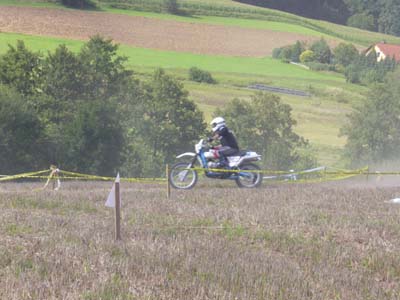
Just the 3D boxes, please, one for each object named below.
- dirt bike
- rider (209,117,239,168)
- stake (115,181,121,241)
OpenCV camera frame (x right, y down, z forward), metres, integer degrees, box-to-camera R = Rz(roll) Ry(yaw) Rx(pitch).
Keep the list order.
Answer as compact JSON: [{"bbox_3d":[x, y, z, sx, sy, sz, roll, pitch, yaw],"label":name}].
[{"bbox_3d":[0.377,0.325,28.200,2.160,1.160,0.830,-1,1,-3],"label":"dirt bike"},{"bbox_3d":[0.546,-0.174,28.200,0.700,1.200,0.720,-1,1,-3],"label":"rider"},{"bbox_3d":[-1.032,0.773,15.300,0.050,0.740,0.045,-1,1,0],"label":"stake"}]

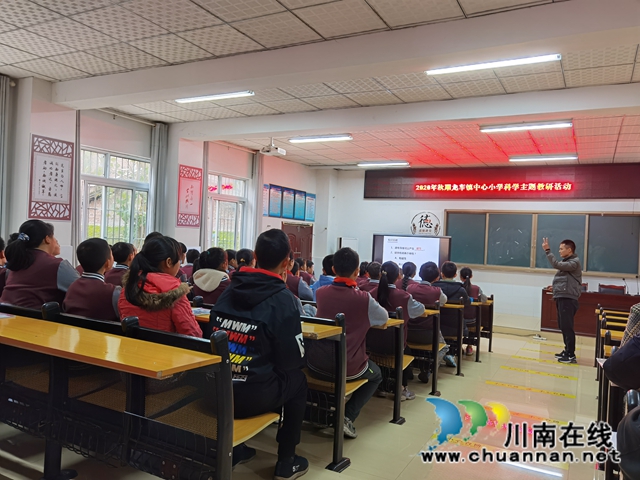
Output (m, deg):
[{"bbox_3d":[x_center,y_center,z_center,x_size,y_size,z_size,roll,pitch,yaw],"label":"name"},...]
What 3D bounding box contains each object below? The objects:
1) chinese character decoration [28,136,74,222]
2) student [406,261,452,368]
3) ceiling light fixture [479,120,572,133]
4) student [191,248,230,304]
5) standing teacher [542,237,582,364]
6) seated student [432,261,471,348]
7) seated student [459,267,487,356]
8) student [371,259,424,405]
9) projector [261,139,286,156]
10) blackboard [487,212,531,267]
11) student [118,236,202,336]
[{"bbox_3d":[-3.338,-0.760,6.256,0.030,1.010,0.550,3,1,29],"label":"chinese character decoration"},{"bbox_3d":[1.049,0.804,4.819,0.440,1.190,0.630,3,1,29],"label":"student"},{"bbox_3d":[2.857,-1.584,6.964,1.210,0.085,0.110,3,1,29],"label":"ceiling light fixture"},{"bbox_3d":[-0.770,0.627,3.635,0.460,1.130,0.650,3,1,29],"label":"student"},{"bbox_3d":[3.334,0.830,6.850,0.580,1.740,0.520,3,0,14],"label":"standing teacher"},{"bbox_3d":[1.501,0.868,5.861,0.480,1.230,0.660,3,1,29],"label":"seated student"},{"bbox_3d":[2.008,0.955,6.612,0.420,1.185,0.620,3,1,29],"label":"seated student"},{"bbox_3d":[0.616,0.758,4.158,0.480,1.160,0.660,3,1,29],"label":"student"},{"bbox_3d":[-0.735,-1.435,7.643,0.310,0.240,0.270,3,1,29],"label":"projector"},{"bbox_3d":[3.940,0.016,10.409,0.900,1.110,0.050,3,1,29],"label":"blackboard"},{"bbox_3d":[-0.677,0.560,2.341,0.480,1.145,0.620,3,1,29],"label":"student"}]

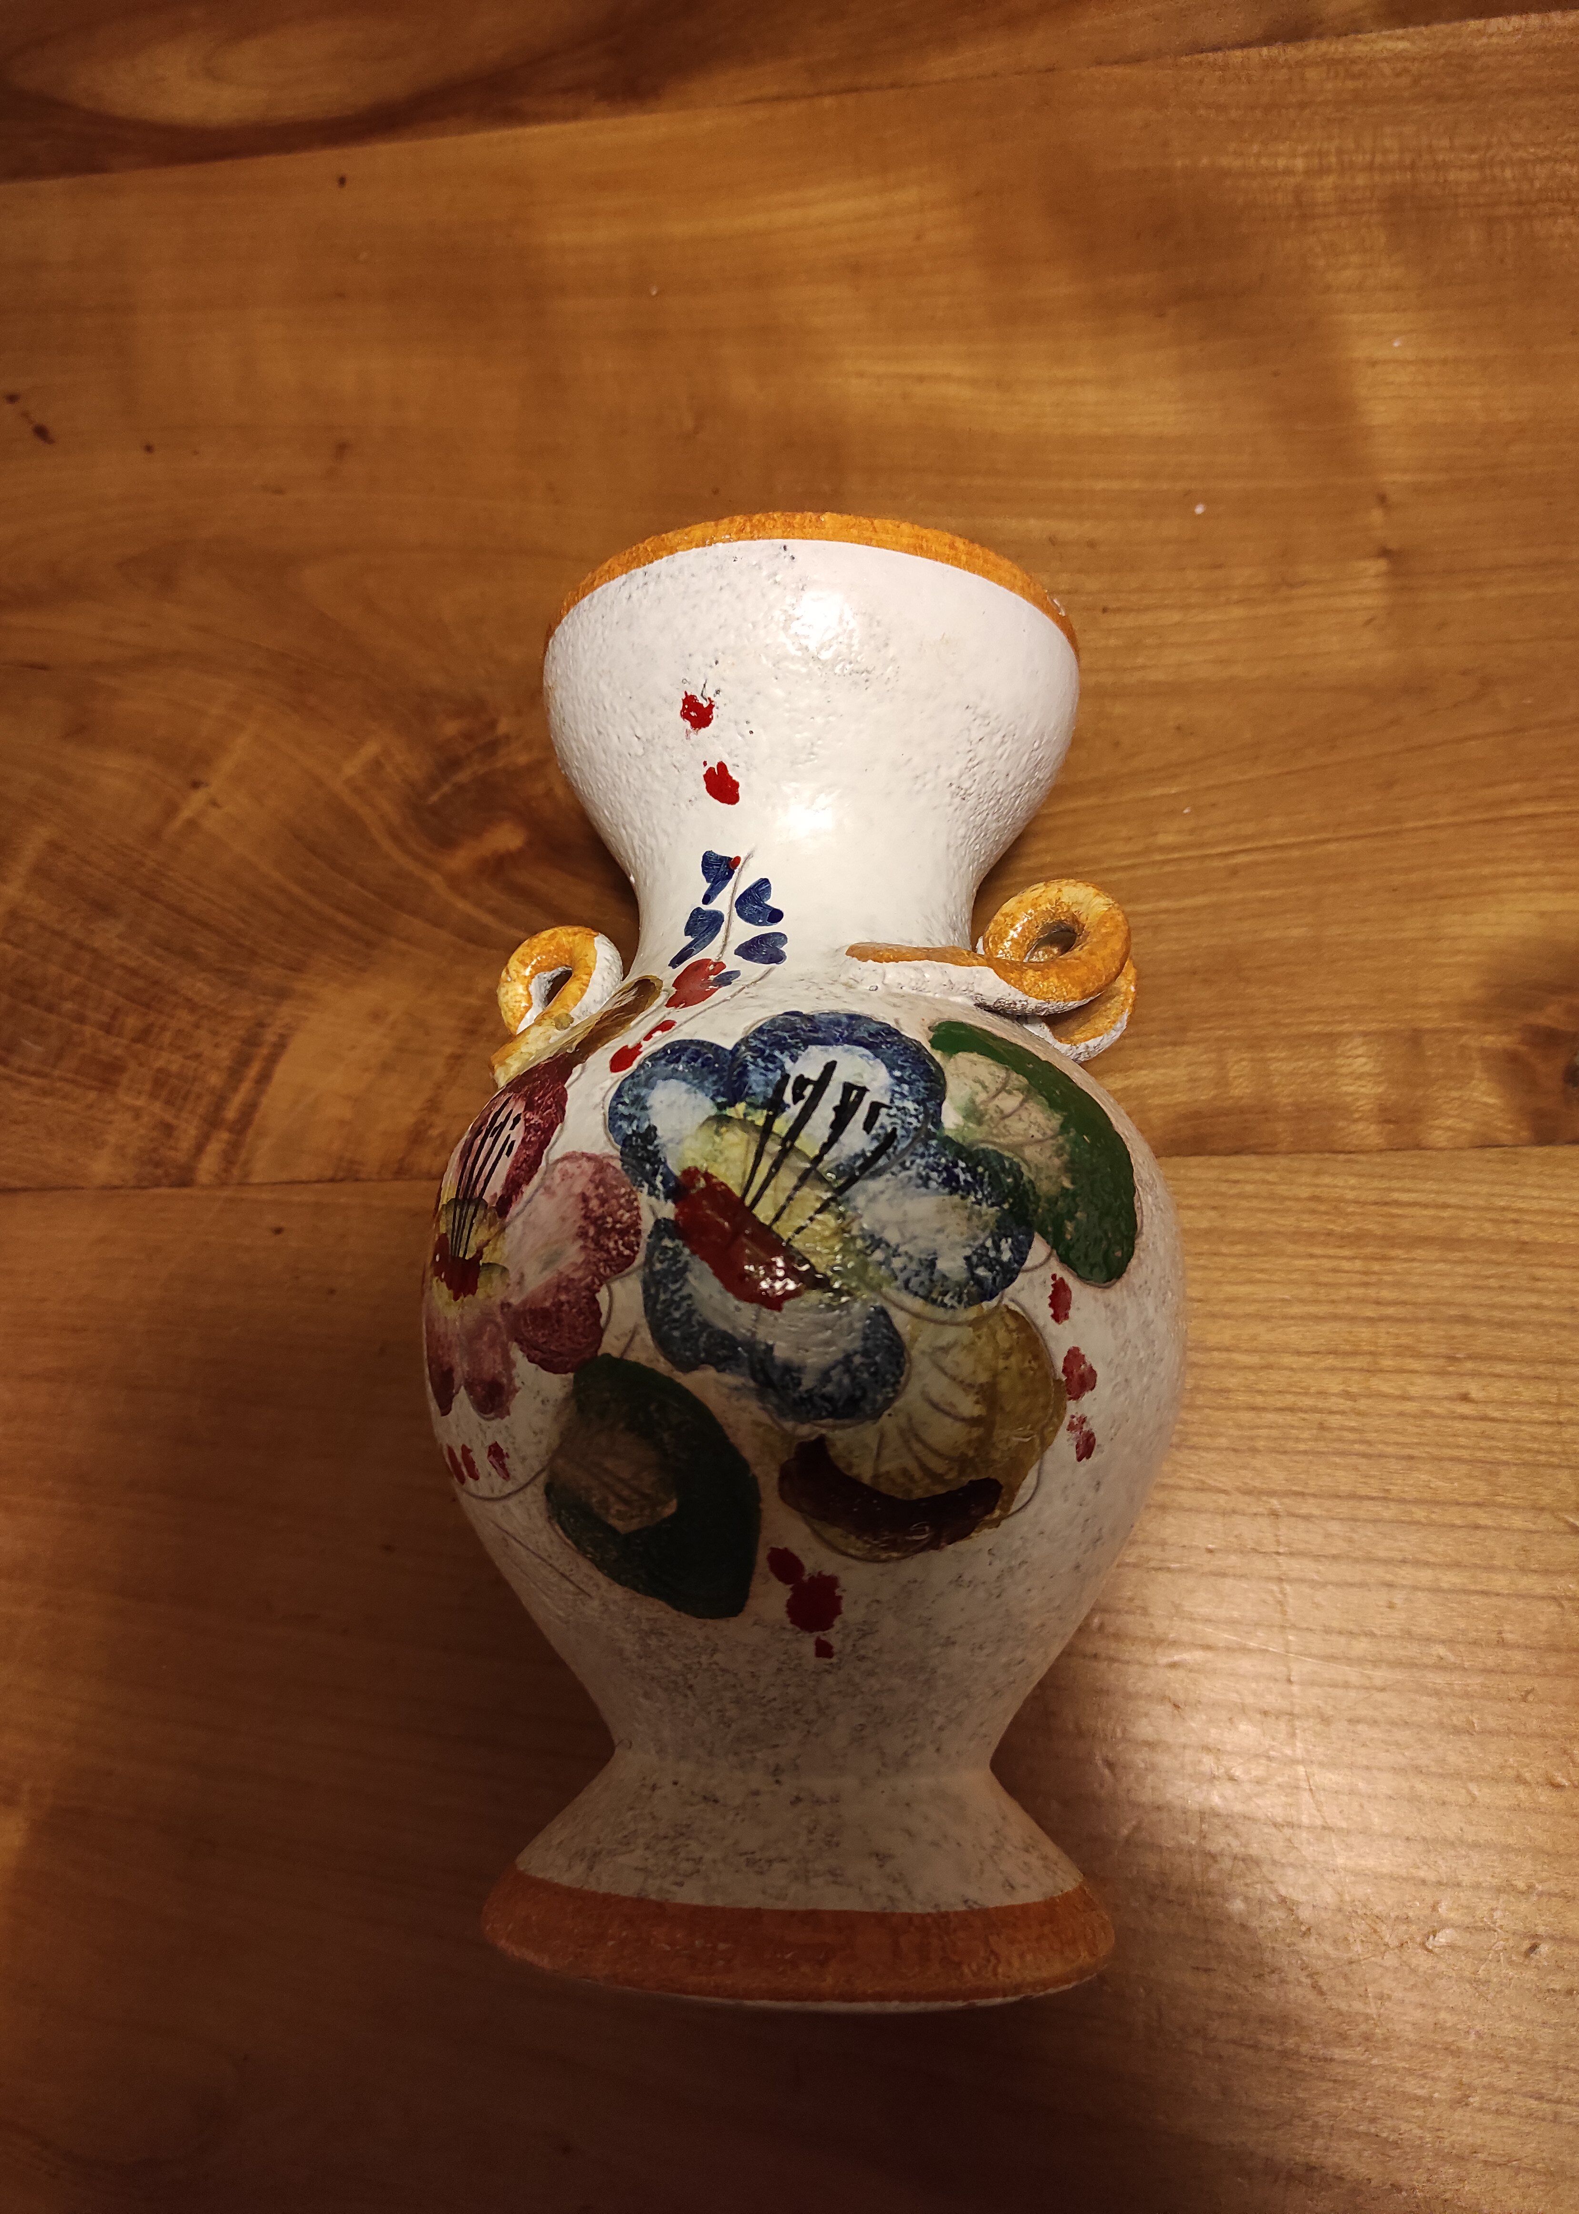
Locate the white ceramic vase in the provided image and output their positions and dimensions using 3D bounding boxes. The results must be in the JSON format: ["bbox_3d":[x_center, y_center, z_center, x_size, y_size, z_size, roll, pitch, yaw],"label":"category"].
[{"bbox_3d":[0.003,0.025,0.303,0.139,0.137,0.238,-1,74,7],"label":"white ceramic vase"}]

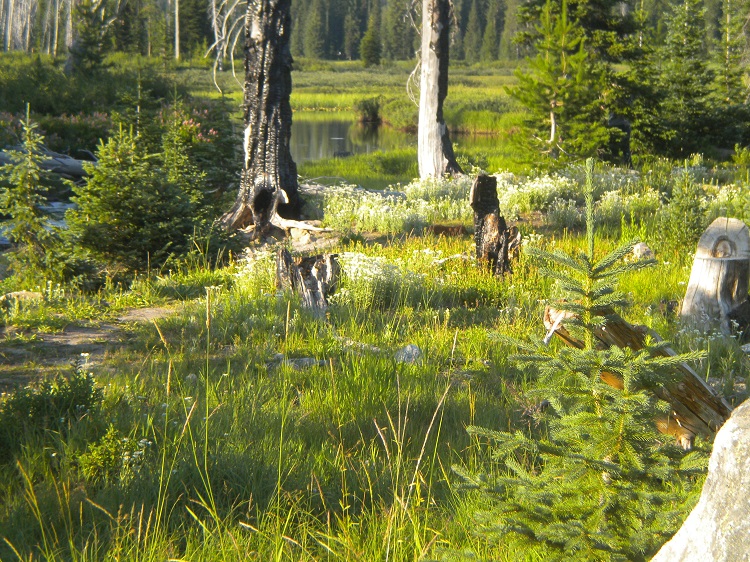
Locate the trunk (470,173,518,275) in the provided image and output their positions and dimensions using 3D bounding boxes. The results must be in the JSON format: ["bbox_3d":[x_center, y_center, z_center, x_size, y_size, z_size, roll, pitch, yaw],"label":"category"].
[{"bbox_3d":[0.869,-0.393,16.400,0.360,0.750,0.310,0,6,0],"label":"trunk"}]

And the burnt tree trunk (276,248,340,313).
[{"bbox_3d":[-0.409,0.006,14.000,0.390,0.410,0.370,0,6,0],"label":"burnt tree trunk"}]

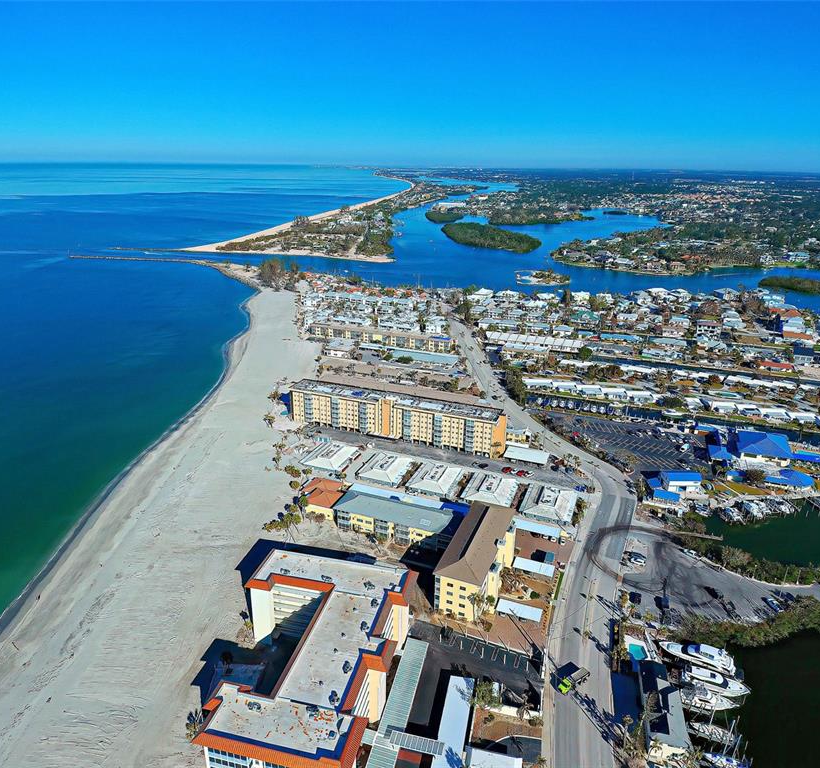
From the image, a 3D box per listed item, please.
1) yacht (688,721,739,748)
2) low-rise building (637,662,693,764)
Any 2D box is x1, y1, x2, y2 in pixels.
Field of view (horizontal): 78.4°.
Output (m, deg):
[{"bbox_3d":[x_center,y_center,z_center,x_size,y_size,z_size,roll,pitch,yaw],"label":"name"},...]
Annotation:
[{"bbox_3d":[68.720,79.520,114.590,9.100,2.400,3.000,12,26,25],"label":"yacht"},{"bbox_3d":[56.390,73.380,113.660,8.200,6.000,19.500,6,24,13],"label":"low-rise building"}]

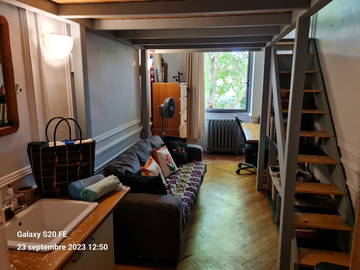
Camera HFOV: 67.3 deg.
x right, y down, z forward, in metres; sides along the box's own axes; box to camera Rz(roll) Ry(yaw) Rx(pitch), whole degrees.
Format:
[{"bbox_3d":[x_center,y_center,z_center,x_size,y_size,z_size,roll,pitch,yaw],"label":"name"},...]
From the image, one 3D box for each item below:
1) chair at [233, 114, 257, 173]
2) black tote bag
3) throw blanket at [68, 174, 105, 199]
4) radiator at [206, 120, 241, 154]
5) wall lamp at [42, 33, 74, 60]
[{"bbox_3d":[1.292,0.162,4.857,0.640,1.010,0.600,1,11,6],"label":"chair"},{"bbox_3d":[-0.742,0.127,1.760,0.350,0.490,0.200,-8,13,-34],"label":"black tote bag"},{"bbox_3d":[-0.593,0.332,1.752,0.100,0.100,0.240,7,13,30],"label":"throw blanket"},{"bbox_3d":[1.012,0.048,6.080,0.720,0.760,0.170,2,11,8],"label":"radiator"},{"bbox_3d":[-0.855,-0.637,1.986,0.125,0.165,0.300,2,11,8],"label":"wall lamp"}]

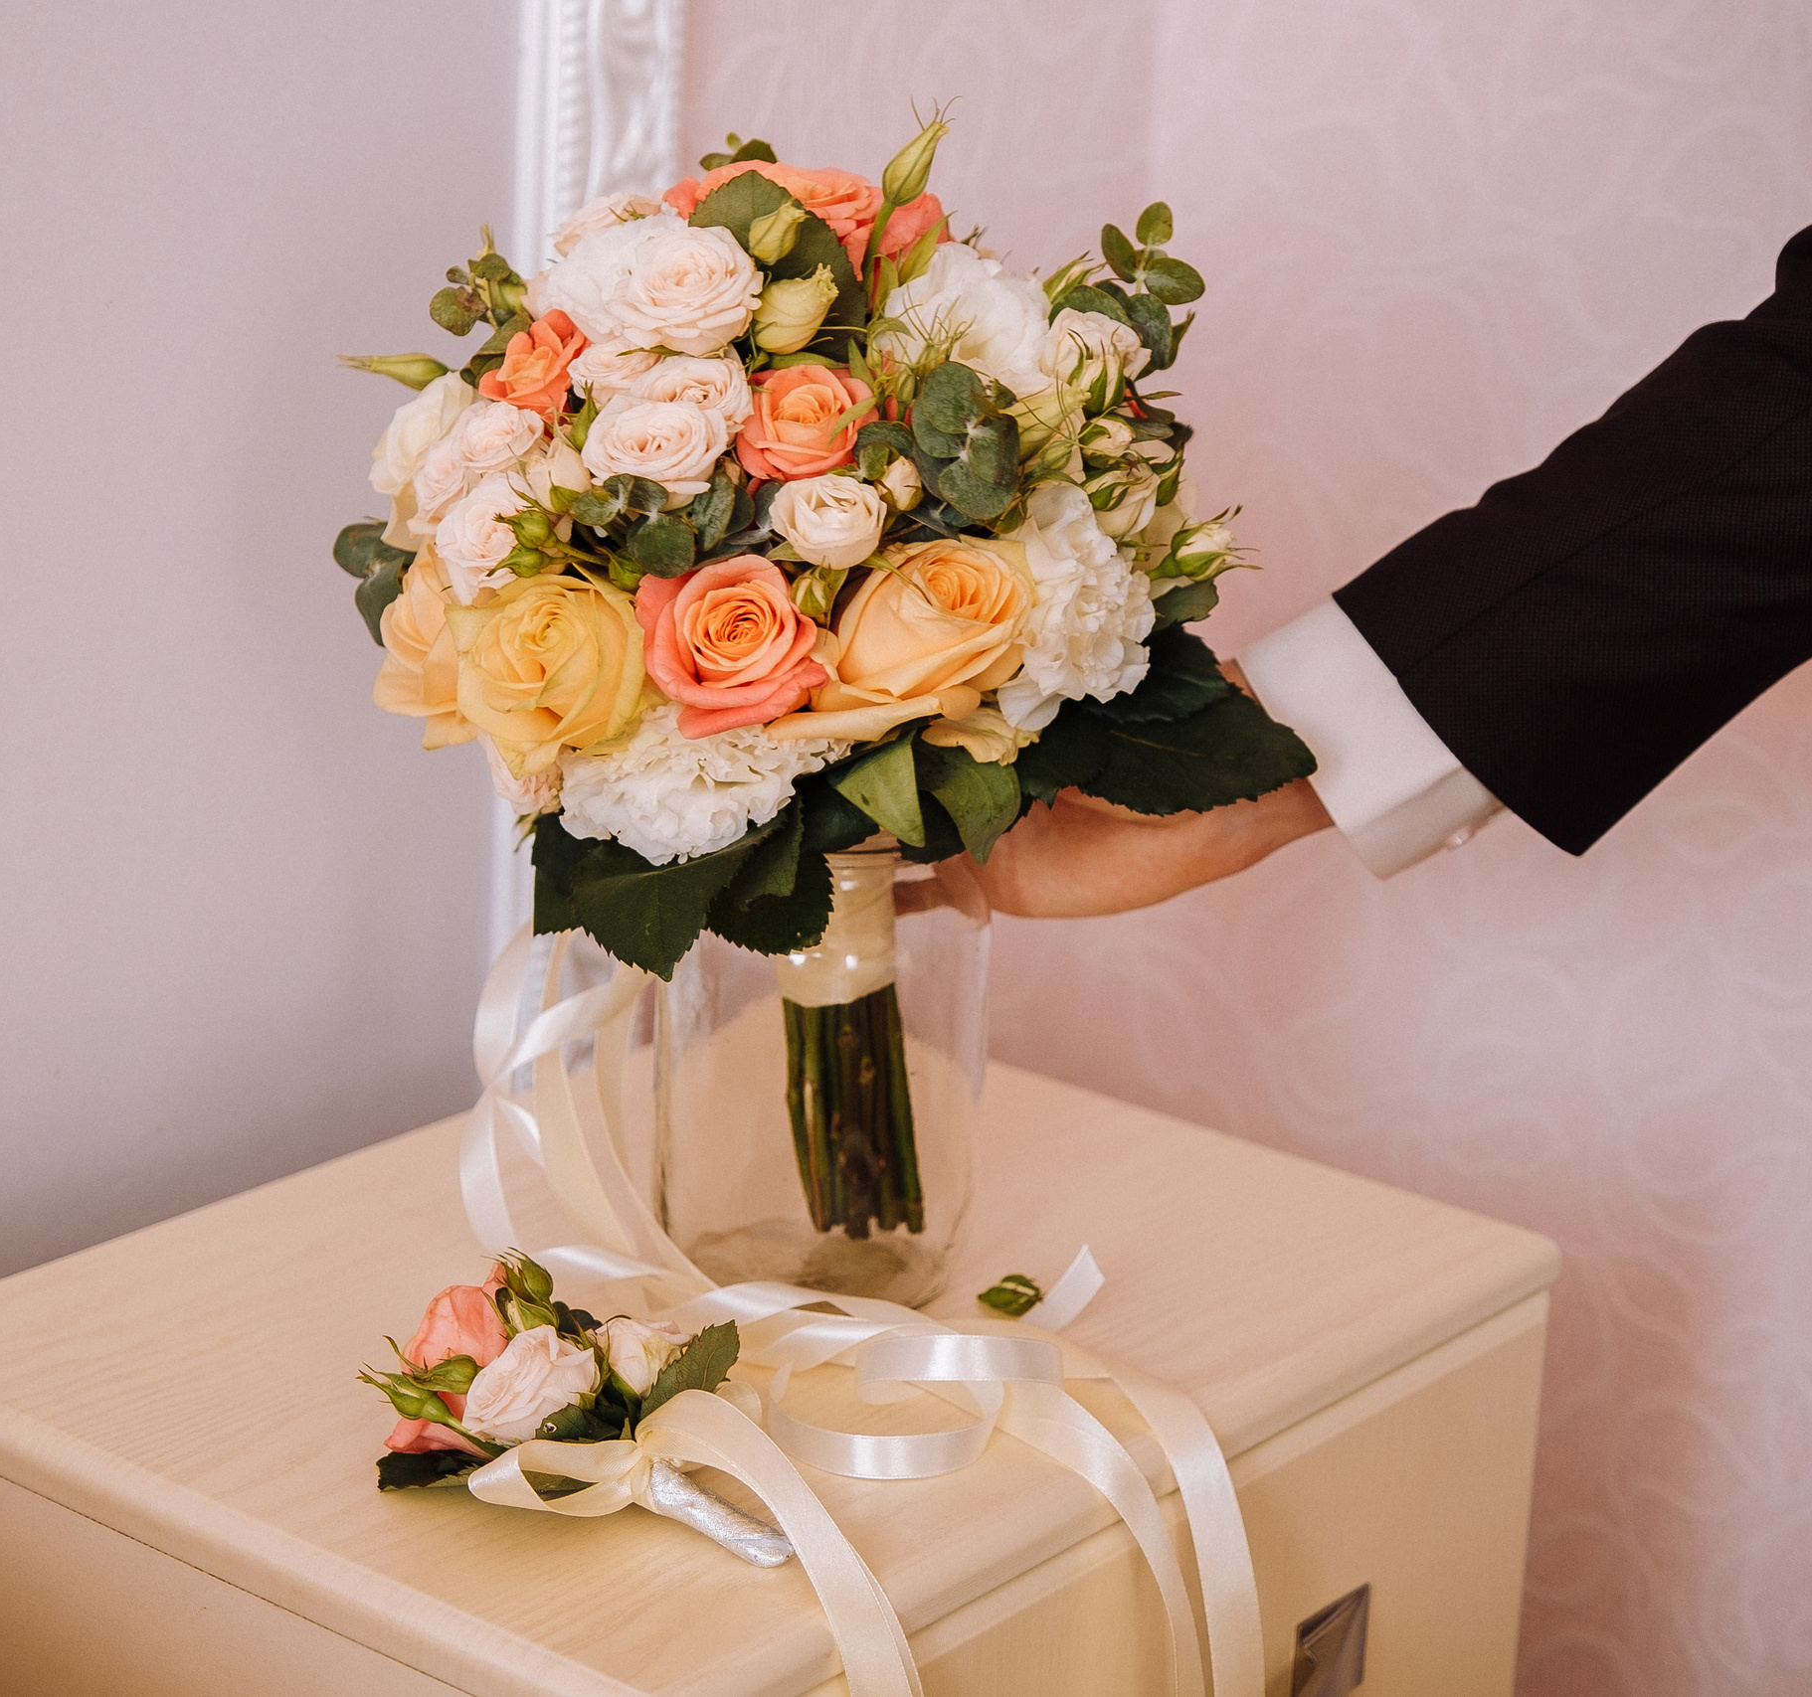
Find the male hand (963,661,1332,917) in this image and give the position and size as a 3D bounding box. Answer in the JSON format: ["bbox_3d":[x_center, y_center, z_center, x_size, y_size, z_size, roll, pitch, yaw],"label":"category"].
[{"bbox_3d":[0.074,-0.017,1.490,0.165,0.090,0.085,-13,12,18],"label":"male hand"}]

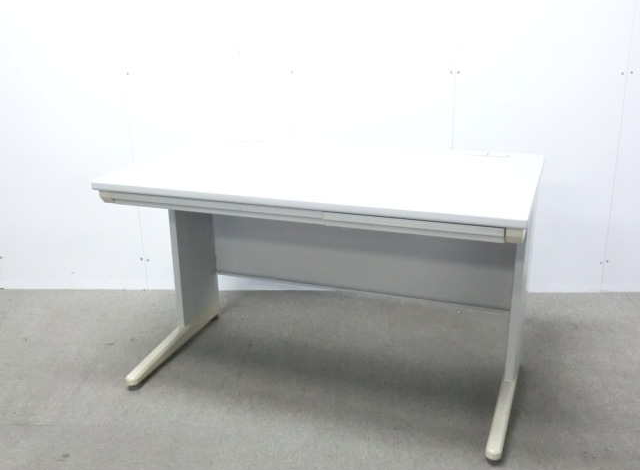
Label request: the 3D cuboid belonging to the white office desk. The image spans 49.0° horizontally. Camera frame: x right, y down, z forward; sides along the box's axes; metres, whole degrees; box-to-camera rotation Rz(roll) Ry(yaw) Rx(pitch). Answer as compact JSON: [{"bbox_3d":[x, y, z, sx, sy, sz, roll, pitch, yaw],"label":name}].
[{"bbox_3d":[0.036,0.127,2.234,1.201,0.700,0.701,6,20,19],"label":"white office desk"}]

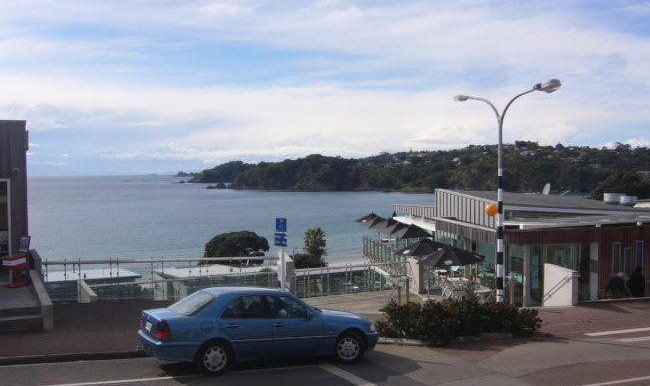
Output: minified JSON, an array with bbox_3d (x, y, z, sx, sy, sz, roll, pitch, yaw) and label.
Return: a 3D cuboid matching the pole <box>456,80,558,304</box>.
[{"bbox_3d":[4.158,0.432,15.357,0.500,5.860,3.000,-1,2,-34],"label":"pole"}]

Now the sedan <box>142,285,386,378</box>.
[{"bbox_3d":[-1.169,2.505,12.591,4.500,1.420,1.750,3,-2,-29],"label":"sedan"}]

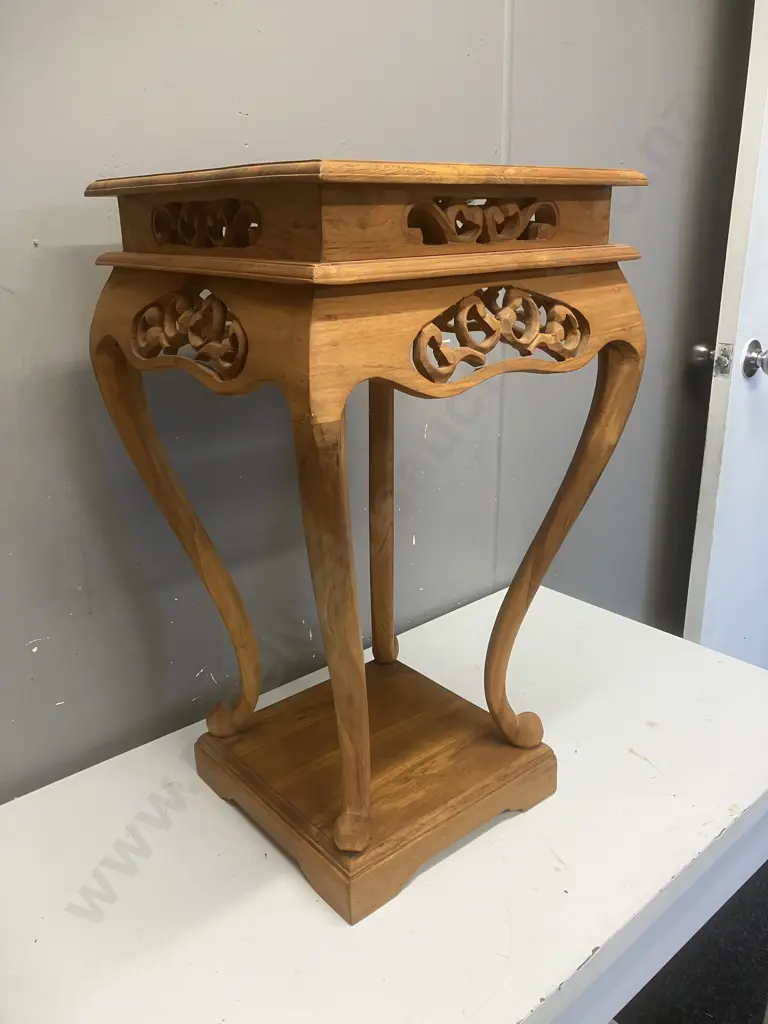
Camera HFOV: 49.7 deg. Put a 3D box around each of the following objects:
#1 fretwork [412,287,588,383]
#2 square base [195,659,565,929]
[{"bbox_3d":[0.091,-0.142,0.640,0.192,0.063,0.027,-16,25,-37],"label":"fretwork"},{"bbox_3d":[-0.012,0.278,0.925,0.285,0.058,0.287,-16,25,-37],"label":"square base"}]

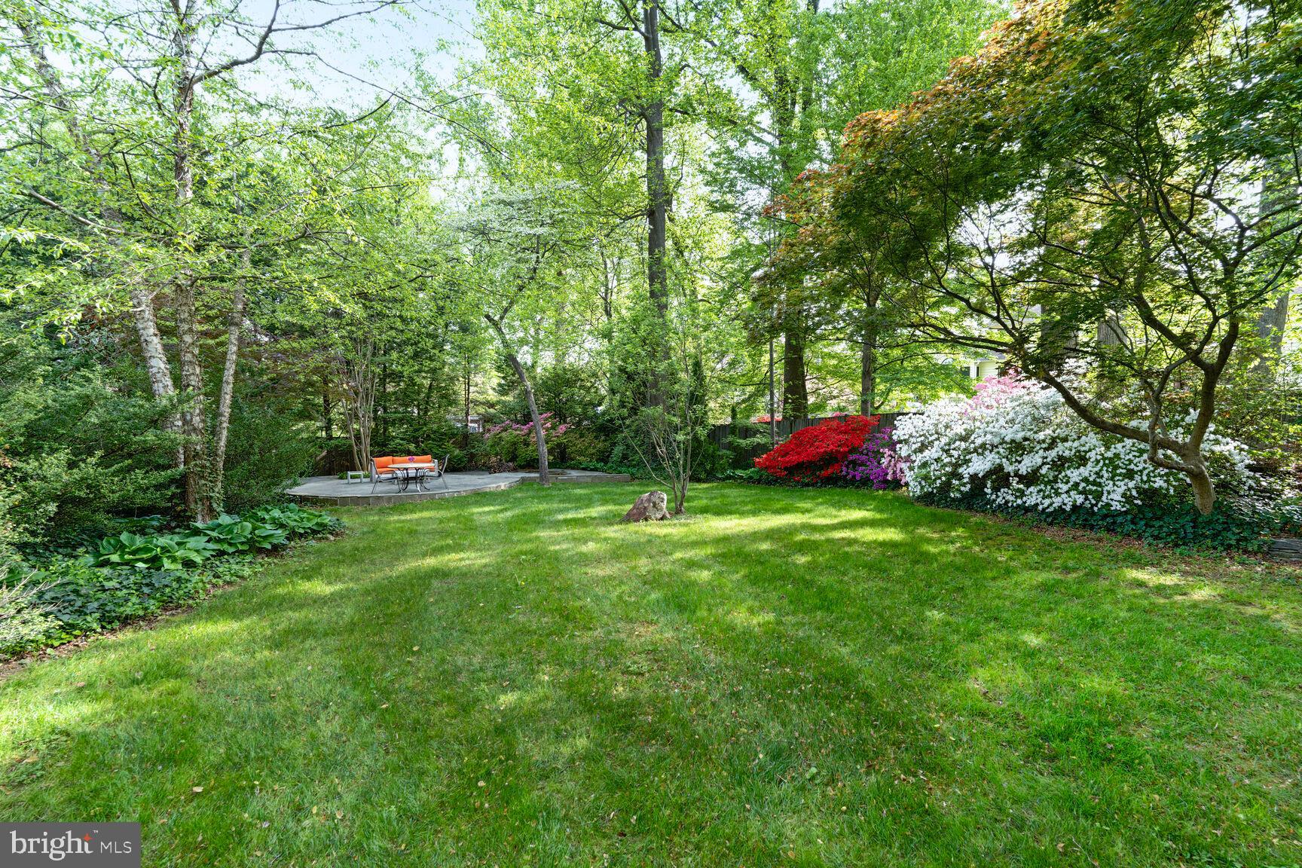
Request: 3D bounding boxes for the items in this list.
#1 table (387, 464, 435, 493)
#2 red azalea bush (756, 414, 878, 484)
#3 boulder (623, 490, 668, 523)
[{"bbox_3d":[-6.500,1.215,15.700,1.250,0.730,1.250,0,0,0],"label":"table"},{"bbox_3d":[4.685,0.416,16.300,3.200,1.850,2.200,0,0,23],"label":"red azalea bush"},{"bbox_3d":[-0.099,1.421,11.300,0.900,0.600,0.650,0,0,0],"label":"boulder"}]

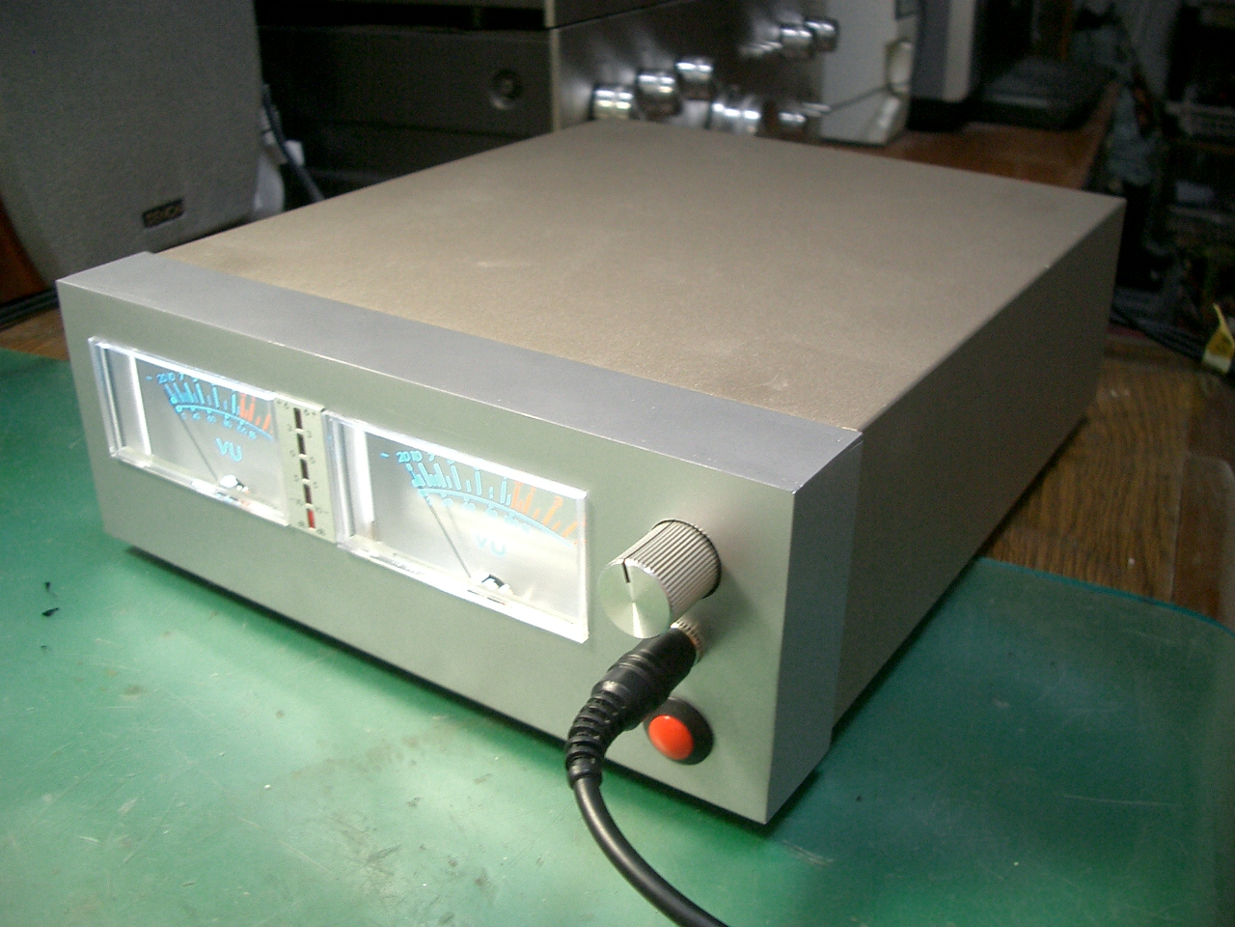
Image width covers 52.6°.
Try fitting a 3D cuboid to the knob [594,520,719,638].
[{"bbox_3d":[0.008,0.021,0.227,0.016,0.016,0.017,17,31,29],"label":"knob"}]

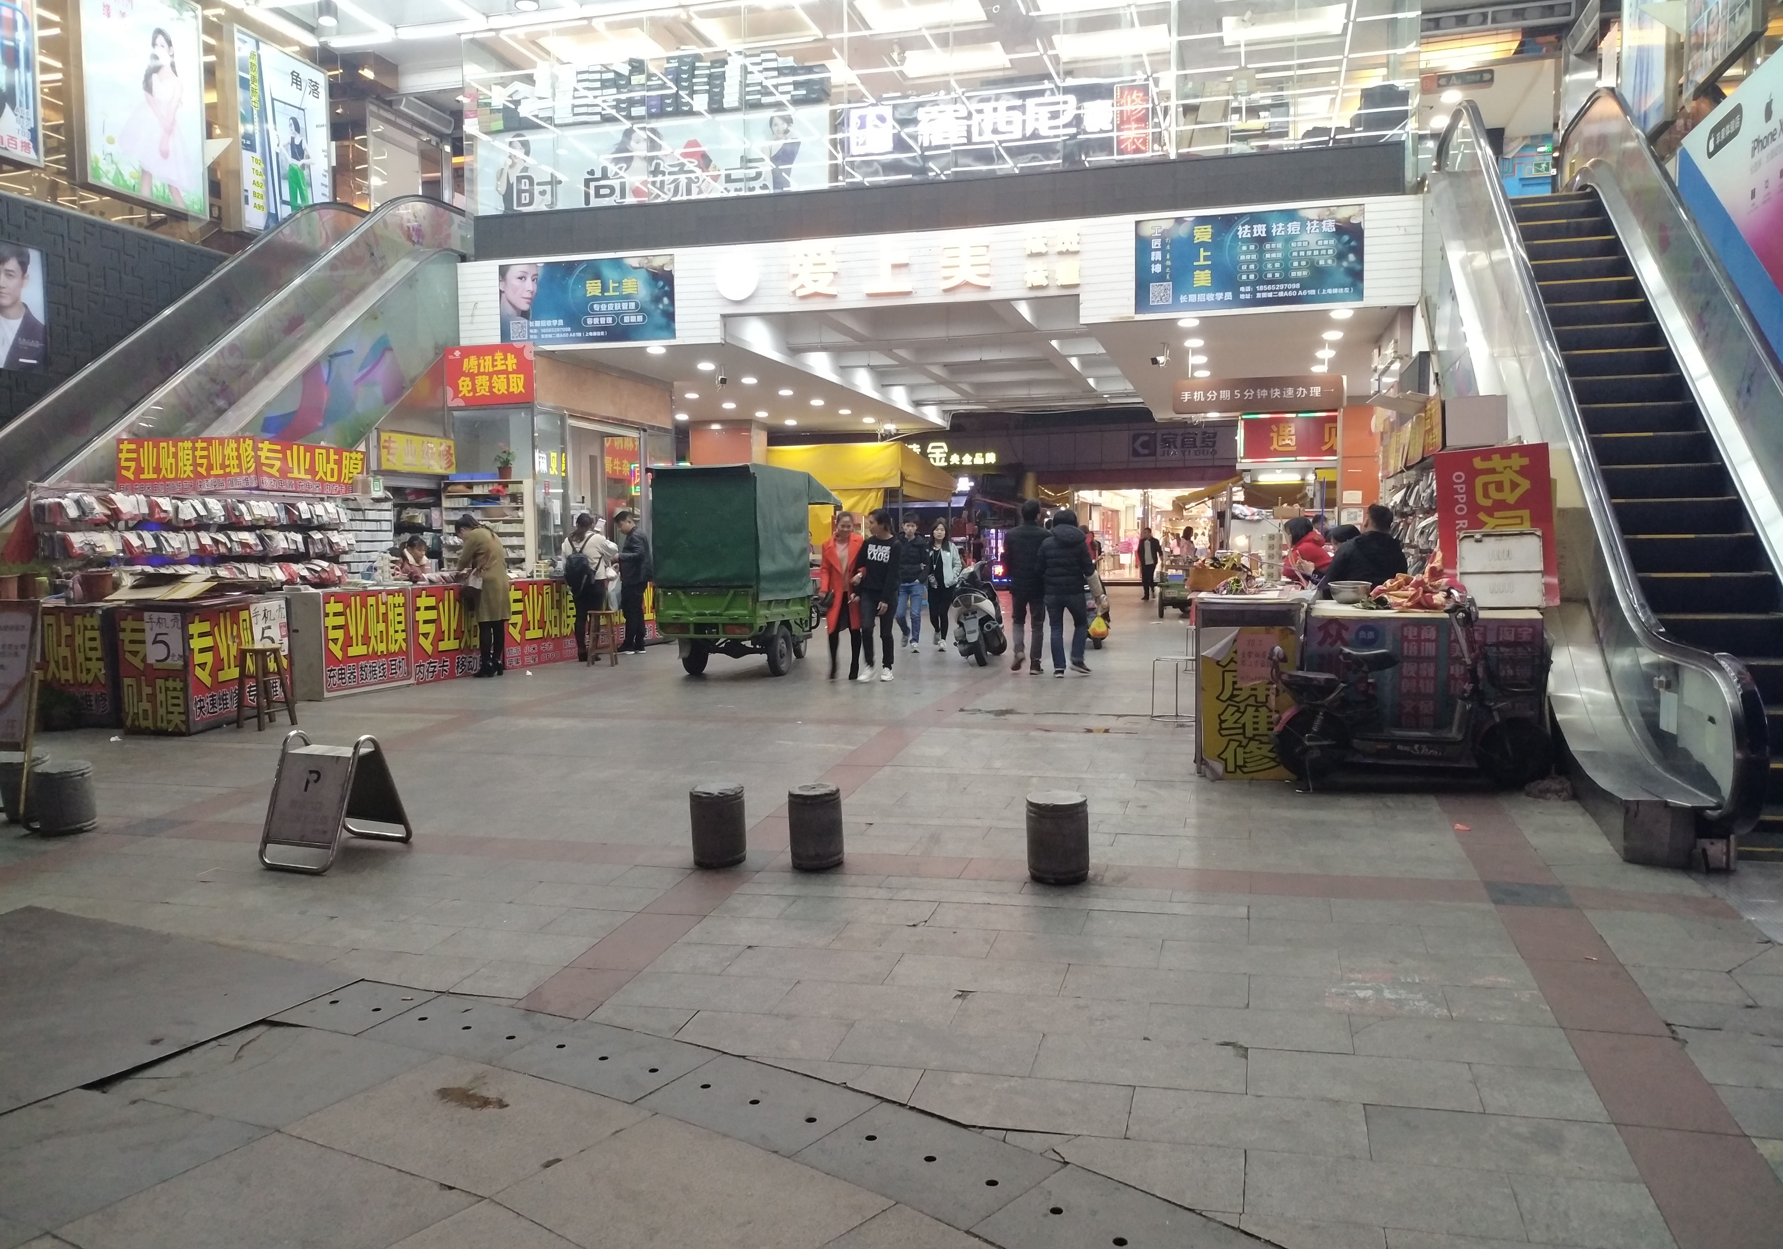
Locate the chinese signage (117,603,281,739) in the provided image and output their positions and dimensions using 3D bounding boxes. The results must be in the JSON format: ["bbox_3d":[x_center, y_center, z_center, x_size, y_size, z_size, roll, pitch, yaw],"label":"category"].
[{"bbox_3d":[-5.235,0.297,10.702,0.540,0.920,1.150,0,3,15],"label":"chinese signage"}]

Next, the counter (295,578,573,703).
[{"bbox_3d":[-4.620,0.066,14.415,0.520,0.940,4.150,1,3,19],"label":"counter"}]

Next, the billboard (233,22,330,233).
[{"bbox_3d":[-6.574,-5.175,15.125,0.150,2.070,1.440,0,3,15],"label":"billboard"}]

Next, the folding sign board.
[{"bbox_3d":[-2.803,0.852,7.017,0.450,0.630,0.600,1,3,20],"label":"folding sign board"}]

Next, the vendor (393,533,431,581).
[{"bbox_3d":[-5.046,-0.212,14.641,0.440,1.470,0.440,1,4,27],"label":"vendor"}]

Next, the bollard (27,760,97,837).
[{"bbox_3d":[-4.361,0.928,7.337,0.280,0.330,0.280,0,3,15],"label":"bollard"}]

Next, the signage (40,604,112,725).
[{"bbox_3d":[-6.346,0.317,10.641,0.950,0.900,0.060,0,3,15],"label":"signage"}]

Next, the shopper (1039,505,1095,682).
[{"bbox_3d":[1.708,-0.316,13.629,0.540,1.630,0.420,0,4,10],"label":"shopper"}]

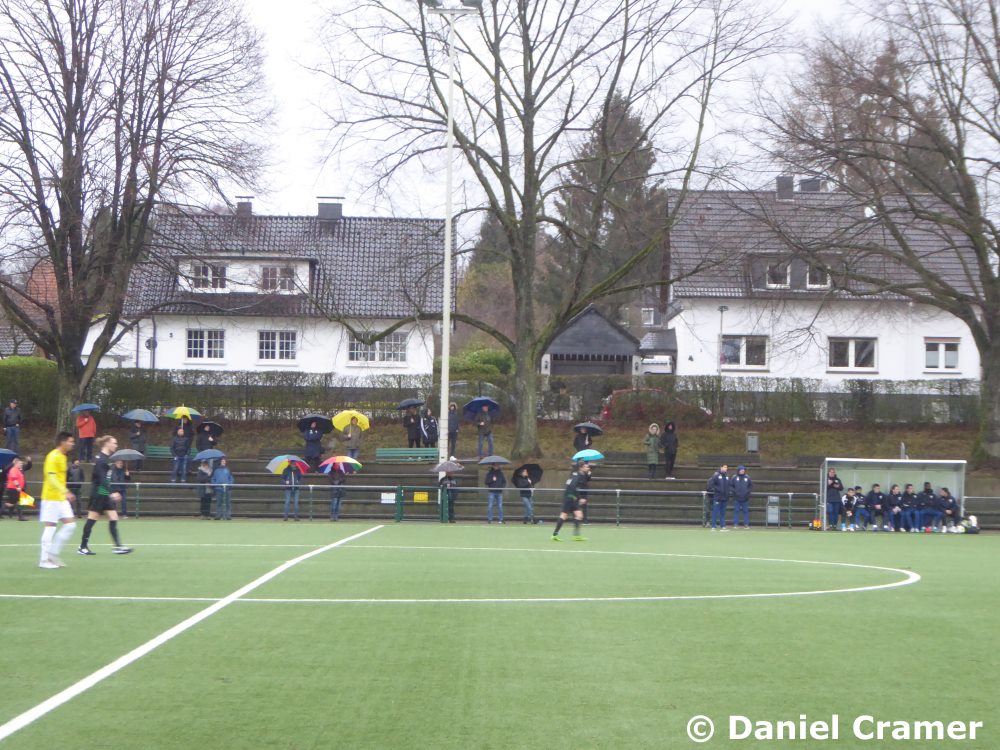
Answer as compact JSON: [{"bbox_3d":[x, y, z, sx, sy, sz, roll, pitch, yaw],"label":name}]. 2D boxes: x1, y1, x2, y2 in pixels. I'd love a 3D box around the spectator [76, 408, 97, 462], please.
[{"bbox_3d":[-13.010,1.904,76.300,0.600,1.682,0.420,1,-2,-8],"label":"spectator"}]

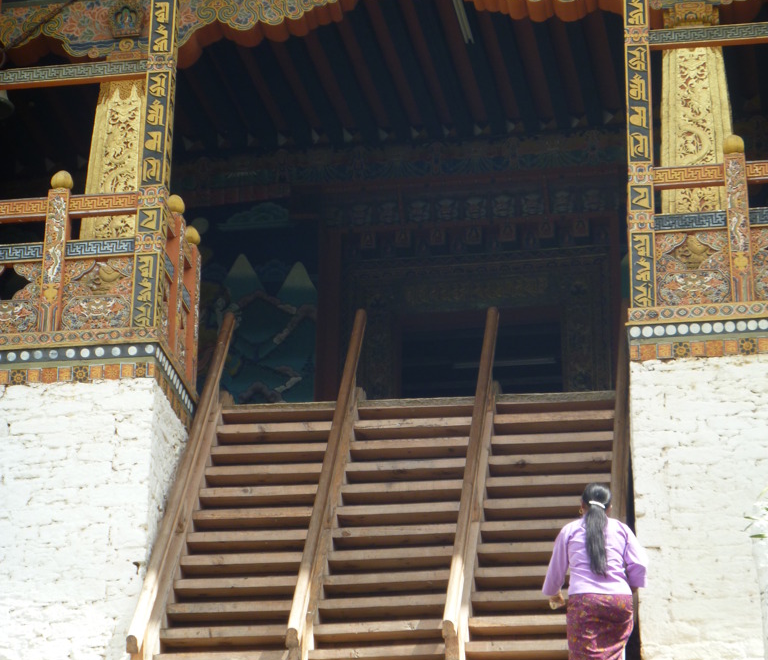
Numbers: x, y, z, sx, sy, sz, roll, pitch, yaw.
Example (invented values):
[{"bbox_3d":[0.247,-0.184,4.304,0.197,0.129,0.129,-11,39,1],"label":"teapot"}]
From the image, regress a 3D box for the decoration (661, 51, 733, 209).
[{"bbox_3d":[2.057,-1.188,18.214,0.470,1.360,0.380,-3,-24,9],"label":"decoration"}]

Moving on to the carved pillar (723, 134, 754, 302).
[{"bbox_3d":[2.248,-0.719,17.605,0.140,1.180,0.140,-3,-24,9],"label":"carved pillar"}]

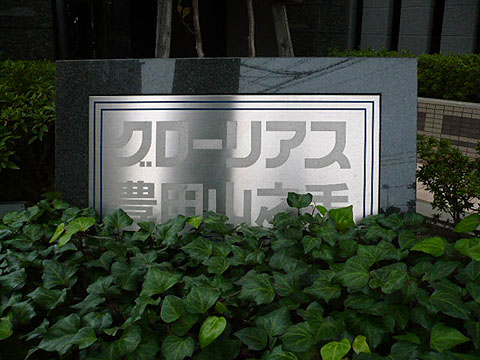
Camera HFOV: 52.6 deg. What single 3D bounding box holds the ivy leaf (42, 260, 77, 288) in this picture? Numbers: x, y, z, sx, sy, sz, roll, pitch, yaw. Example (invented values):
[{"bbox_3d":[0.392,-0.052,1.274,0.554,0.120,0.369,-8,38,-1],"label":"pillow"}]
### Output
[{"bbox_3d":[-0.525,0.277,1.420,0.107,0.025,0.082,35,63,21],"label":"ivy leaf"}]

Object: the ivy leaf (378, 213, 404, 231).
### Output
[{"bbox_3d":[0.527,0.141,1.699,0.091,0.018,0.072,5,49,4],"label":"ivy leaf"}]

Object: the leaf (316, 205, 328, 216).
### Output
[{"bbox_3d":[0.233,0.086,1.368,0.045,0.012,0.040,41,23,0],"label":"leaf"}]

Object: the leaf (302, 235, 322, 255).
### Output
[{"bbox_3d":[0.221,0.204,1.514,0.062,0.016,0.070,22,64,11],"label":"leaf"}]

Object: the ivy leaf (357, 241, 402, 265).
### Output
[{"bbox_3d":[0.361,0.187,1.260,0.116,0.018,0.103,8,29,15],"label":"ivy leaf"}]

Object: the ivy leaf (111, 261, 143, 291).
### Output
[{"bbox_3d":[-0.310,0.258,1.340,0.083,0.018,0.097,-17,53,-13],"label":"ivy leaf"}]

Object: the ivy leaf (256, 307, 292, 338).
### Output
[{"bbox_3d":[0.085,0.343,1.171,0.085,0.025,0.094,10,43,11],"label":"ivy leaf"}]

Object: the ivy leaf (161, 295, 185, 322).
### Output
[{"bbox_3d":[-0.175,0.334,1.260,0.060,0.025,0.071,-34,62,-1],"label":"ivy leaf"}]

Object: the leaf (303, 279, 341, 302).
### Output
[{"bbox_3d":[0.225,0.305,1.340,0.103,0.025,0.069,-4,45,-4],"label":"leaf"}]

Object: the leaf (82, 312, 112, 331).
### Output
[{"bbox_3d":[-0.342,0.346,1.170,0.068,0.028,0.072,-7,31,-12],"label":"leaf"}]

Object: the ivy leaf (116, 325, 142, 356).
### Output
[{"bbox_3d":[-0.233,0.334,1.017,0.060,0.016,0.060,20,51,1],"label":"ivy leaf"}]

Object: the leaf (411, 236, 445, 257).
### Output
[{"bbox_3d":[0.570,0.207,1.469,0.117,0.025,0.097,-4,28,-8],"label":"leaf"}]

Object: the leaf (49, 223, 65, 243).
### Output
[{"bbox_3d":[-0.602,0.176,1.596,0.045,0.022,0.072,-1,50,50],"label":"leaf"}]

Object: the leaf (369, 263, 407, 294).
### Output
[{"bbox_3d":[0.417,0.271,1.348,0.143,0.030,0.079,-18,43,-20],"label":"leaf"}]

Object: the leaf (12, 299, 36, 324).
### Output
[{"bbox_3d":[-0.555,0.341,1.250,0.062,0.030,0.058,11,49,2],"label":"leaf"}]

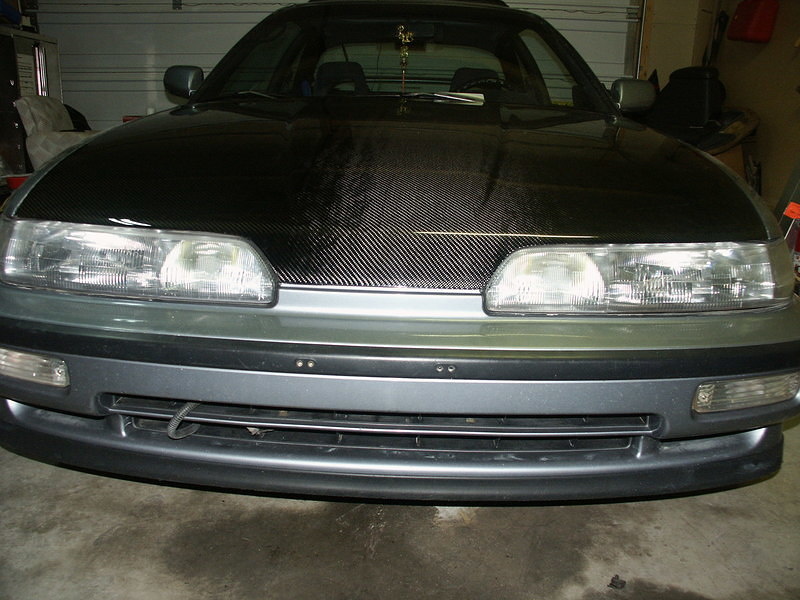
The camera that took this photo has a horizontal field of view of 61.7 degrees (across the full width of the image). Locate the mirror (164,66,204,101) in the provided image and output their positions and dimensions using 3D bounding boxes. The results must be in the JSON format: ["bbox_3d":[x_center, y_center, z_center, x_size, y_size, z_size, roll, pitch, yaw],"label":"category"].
[{"bbox_3d":[-0.831,-0.840,2.601,0.175,0.122,0.115,2,16,1],"label":"mirror"}]

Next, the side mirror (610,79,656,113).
[{"bbox_3d":[0.893,-0.784,2.570,0.175,0.122,0.115,2,16,1],"label":"side mirror"}]

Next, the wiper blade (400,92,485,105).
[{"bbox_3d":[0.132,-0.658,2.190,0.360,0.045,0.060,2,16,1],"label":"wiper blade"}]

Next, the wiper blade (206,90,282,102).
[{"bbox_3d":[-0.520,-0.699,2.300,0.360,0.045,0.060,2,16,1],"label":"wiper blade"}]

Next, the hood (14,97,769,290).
[{"bbox_3d":[-0.007,-0.328,1.657,1.450,0.290,1.200,2,16,1],"label":"hood"}]

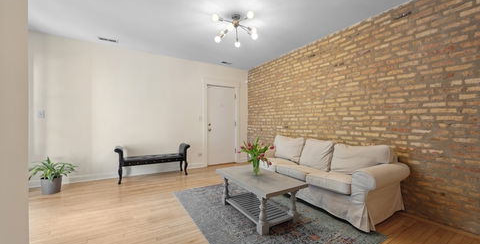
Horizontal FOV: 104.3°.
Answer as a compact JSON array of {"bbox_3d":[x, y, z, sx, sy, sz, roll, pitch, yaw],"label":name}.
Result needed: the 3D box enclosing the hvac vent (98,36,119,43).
[{"bbox_3d":[-2.356,-1.476,3.348,0.308,0.017,0.151,0,0,-32],"label":"hvac vent"}]

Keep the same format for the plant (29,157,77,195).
[{"bbox_3d":[-2.953,0.824,2.906,0.504,0.560,0.504,0,0,-32],"label":"plant"}]

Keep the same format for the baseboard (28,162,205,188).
[{"bbox_3d":[-2.175,1.038,3.808,2.990,0.139,0.022,0,0,-32],"label":"baseboard"}]

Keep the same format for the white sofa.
[{"bbox_3d":[1.124,0.704,2.968,0.857,0.840,2.223,0,0,-32],"label":"white sofa"}]

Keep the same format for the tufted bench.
[{"bbox_3d":[-1.707,0.779,3.749,1.339,0.661,0.409,0,0,-32],"label":"tufted bench"}]

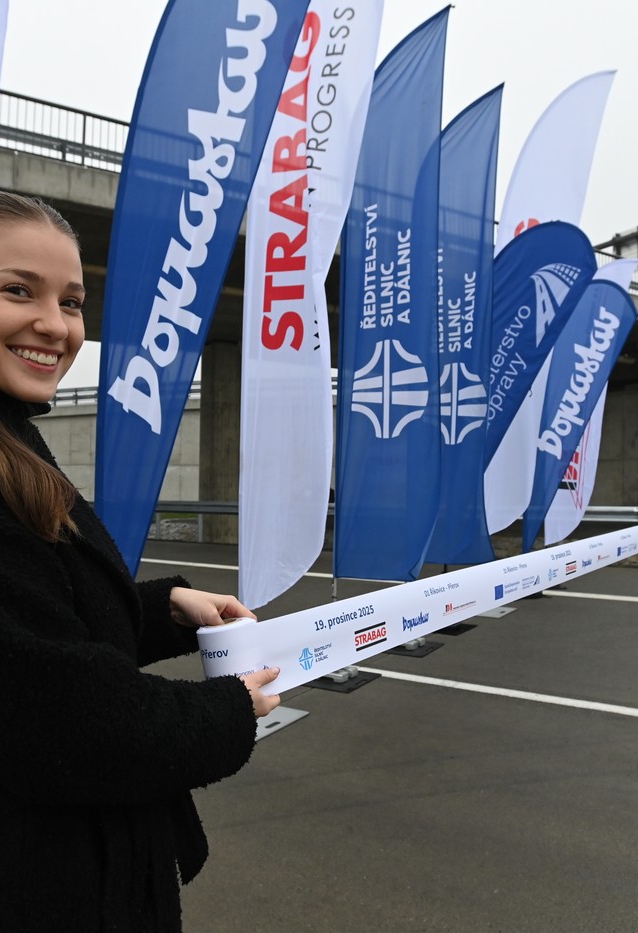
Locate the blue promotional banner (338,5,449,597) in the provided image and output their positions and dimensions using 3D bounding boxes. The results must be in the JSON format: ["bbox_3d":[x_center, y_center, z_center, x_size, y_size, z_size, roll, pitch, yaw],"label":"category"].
[{"bbox_3d":[0.479,-1.123,4.887,0.778,3.731,0.150,-1,-4,29],"label":"blue promotional banner"}]

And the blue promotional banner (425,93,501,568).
[{"bbox_3d":[1.047,-1.063,5.681,0.770,3.607,0.150,-2,-4,37],"label":"blue promotional banner"}]

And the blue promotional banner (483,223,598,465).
[{"bbox_3d":[1.660,-0.618,6.162,1.312,2.778,0.150,-2,-4,35],"label":"blue promotional banner"}]

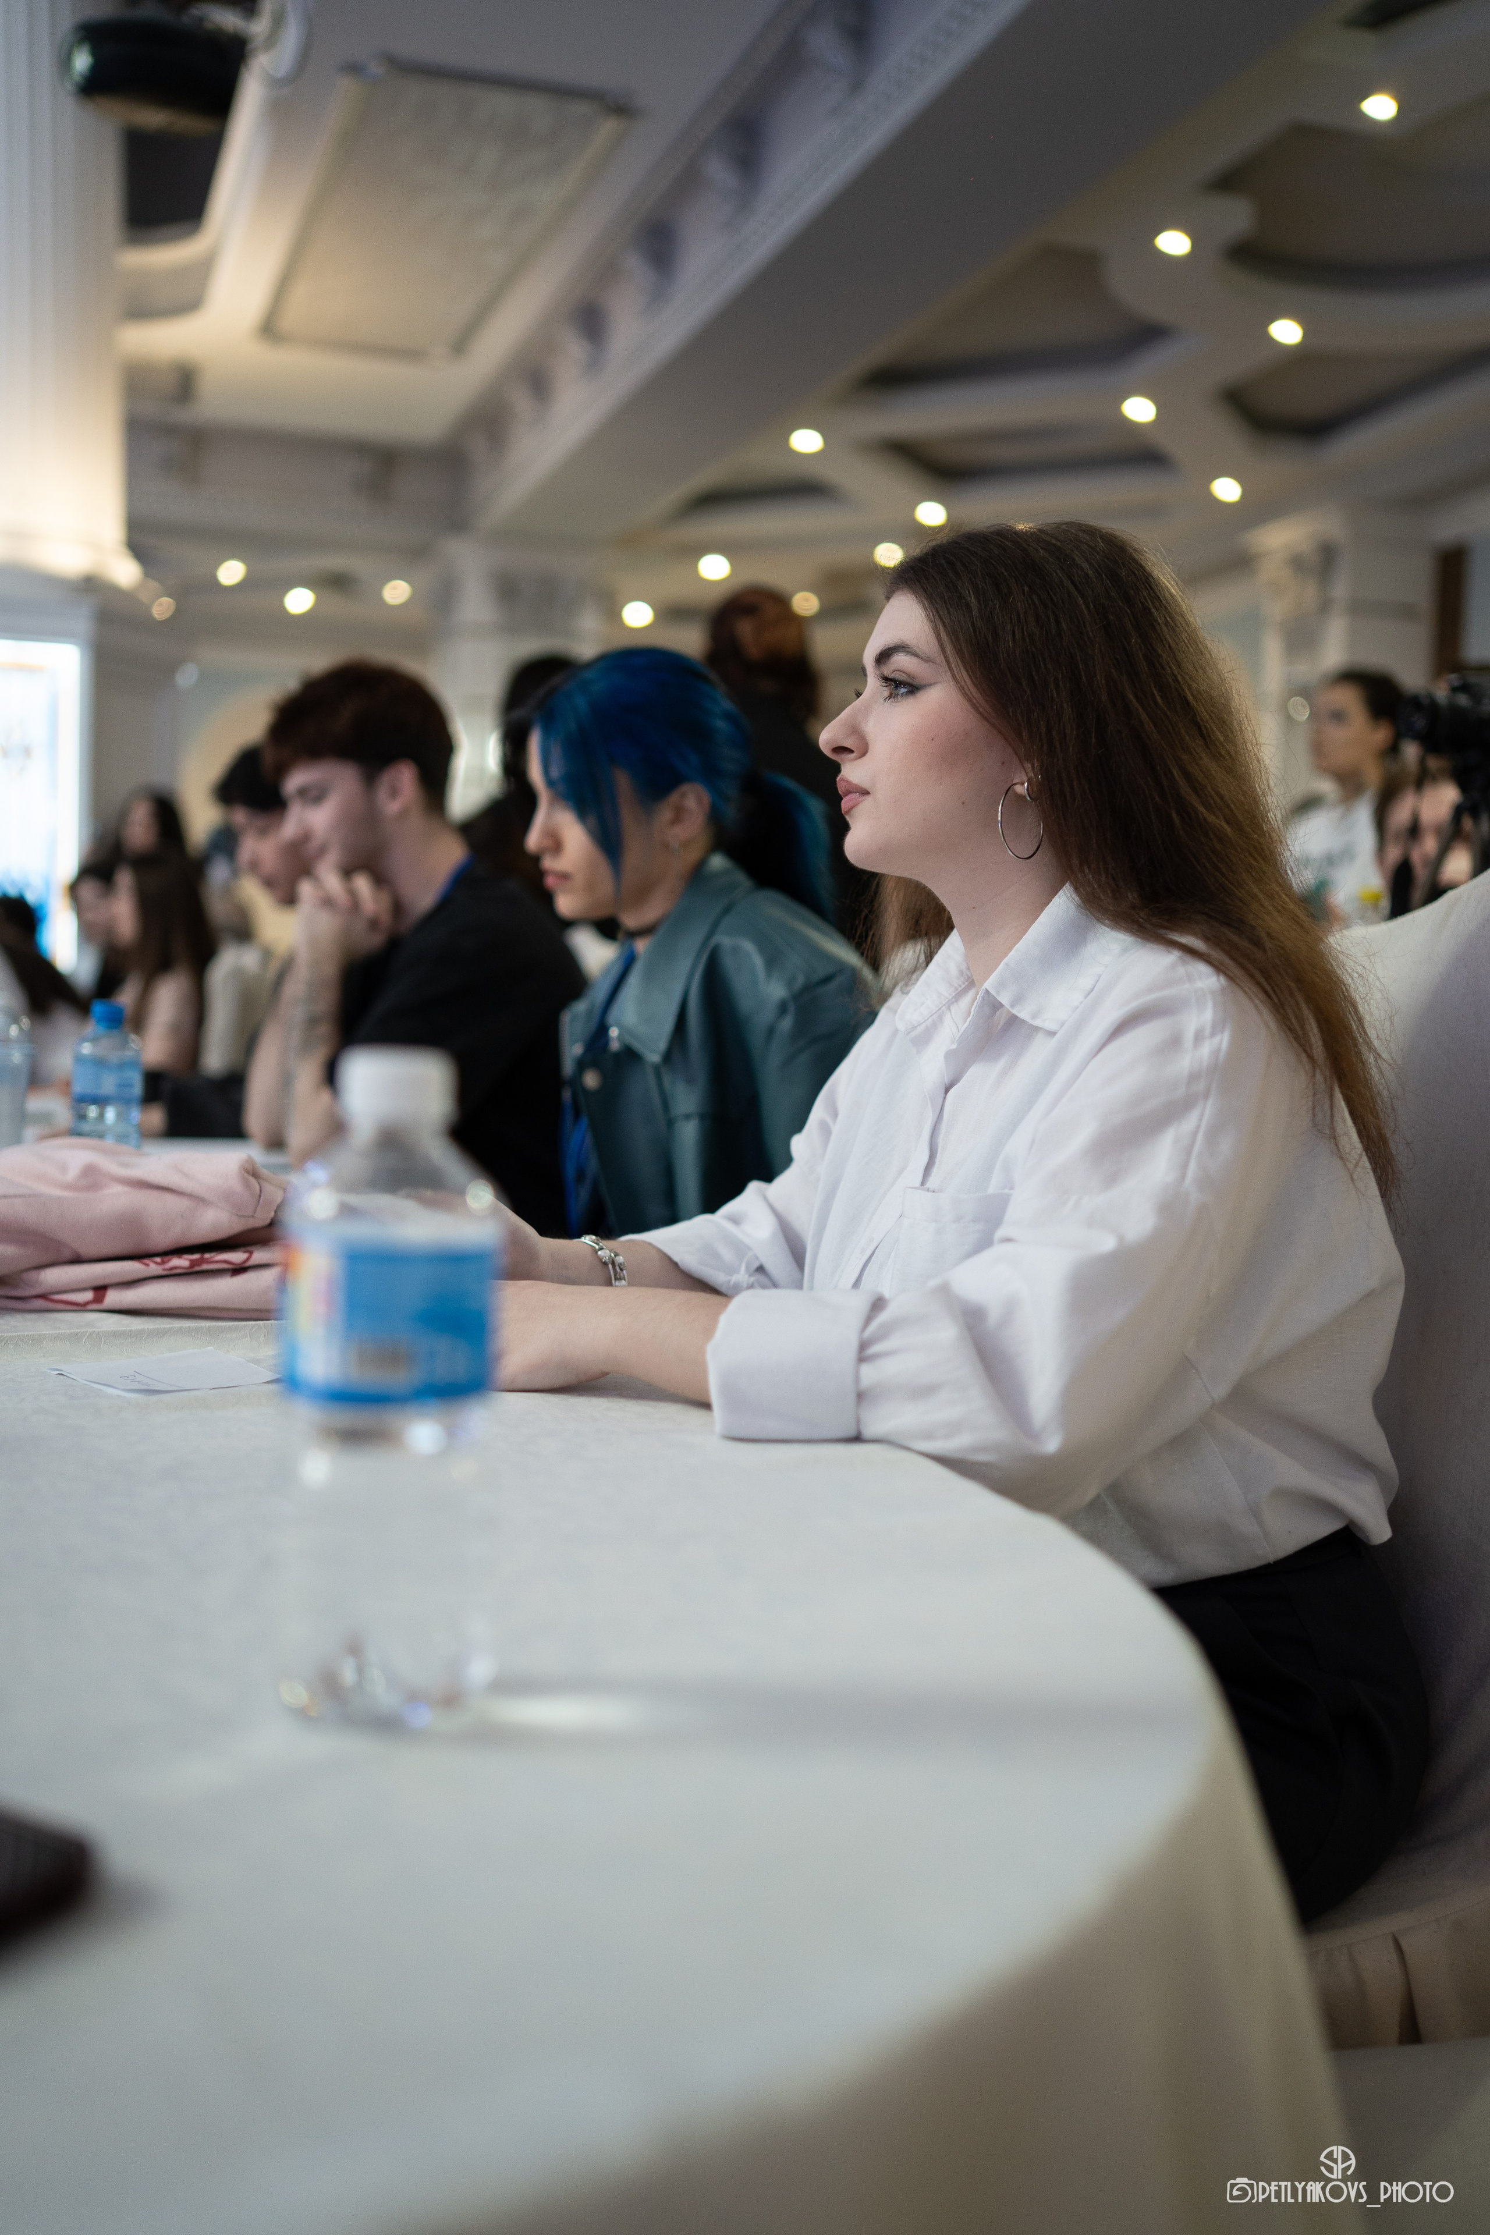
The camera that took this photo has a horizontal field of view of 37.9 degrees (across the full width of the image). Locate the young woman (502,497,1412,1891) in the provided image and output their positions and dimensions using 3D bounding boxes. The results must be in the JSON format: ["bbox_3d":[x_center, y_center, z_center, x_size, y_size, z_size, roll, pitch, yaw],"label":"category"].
[{"bbox_3d":[0.080,0.260,1.310,0.700,1.260,0.490,-1,4,-22],"label":"young woman"}]

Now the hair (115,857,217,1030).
[{"bbox_3d":[-1.190,-0.365,4.500,0.220,0.380,0.230,-1,4,-20],"label":"hair"}]

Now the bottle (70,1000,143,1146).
[{"bbox_3d":[-0.590,-0.004,2.010,0.065,0.207,0.065,2,4,18],"label":"bottle"}]

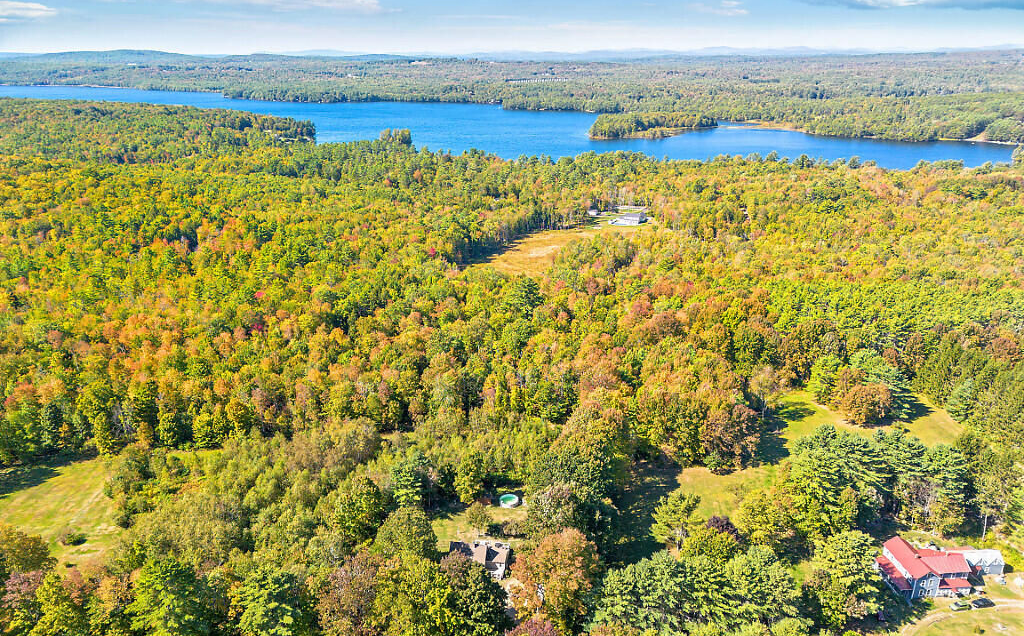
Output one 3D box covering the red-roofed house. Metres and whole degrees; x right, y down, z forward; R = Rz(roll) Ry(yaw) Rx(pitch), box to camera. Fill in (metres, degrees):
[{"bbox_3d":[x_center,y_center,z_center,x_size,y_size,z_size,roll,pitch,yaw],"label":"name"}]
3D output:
[{"bbox_3d":[98.600,59.760,171.011,17.650,8.200,13.000,-2,21,-5],"label":"red-roofed house"}]

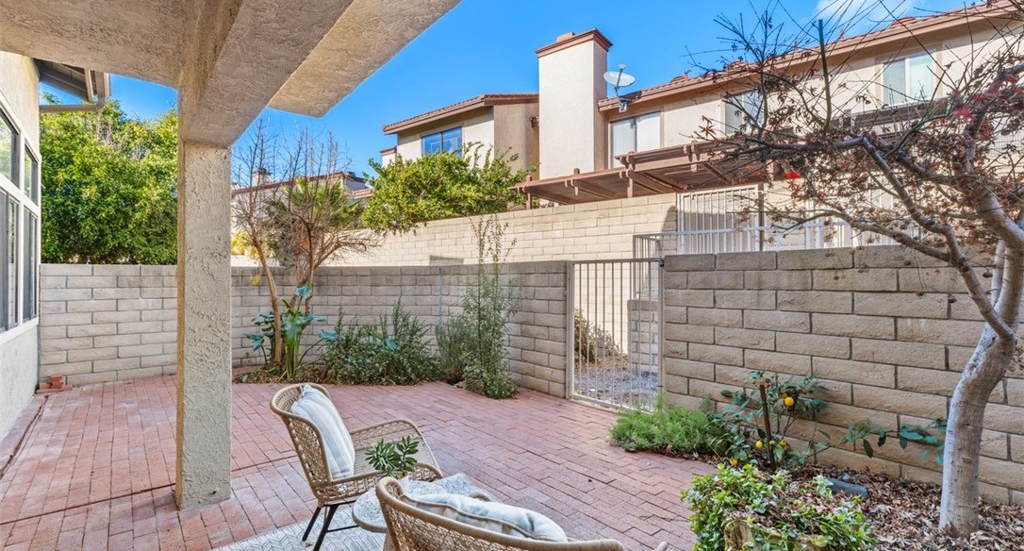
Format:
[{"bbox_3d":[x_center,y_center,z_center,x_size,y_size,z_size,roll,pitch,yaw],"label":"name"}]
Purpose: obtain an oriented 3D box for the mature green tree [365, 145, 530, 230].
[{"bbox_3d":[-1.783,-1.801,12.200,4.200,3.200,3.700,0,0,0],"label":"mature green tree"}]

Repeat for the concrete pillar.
[{"bbox_3d":[-1.876,0.283,2.781,0.245,2.090,0.260,0,-1,-40],"label":"concrete pillar"}]

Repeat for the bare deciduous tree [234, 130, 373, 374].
[{"bbox_3d":[-3.067,-0.435,6.600,2.050,3.450,1.750,0,0,0],"label":"bare deciduous tree"}]

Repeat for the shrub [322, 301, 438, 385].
[{"bbox_3d":[-1.777,0.853,6.150,1.500,0.980,0.950,0,0,0],"label":"shrub"}]

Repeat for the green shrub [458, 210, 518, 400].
[{"bbox_3d":[-0.274,0.349,5.300,0.660,2.020,0.600,0,0,0],"label":"green shrub"}]

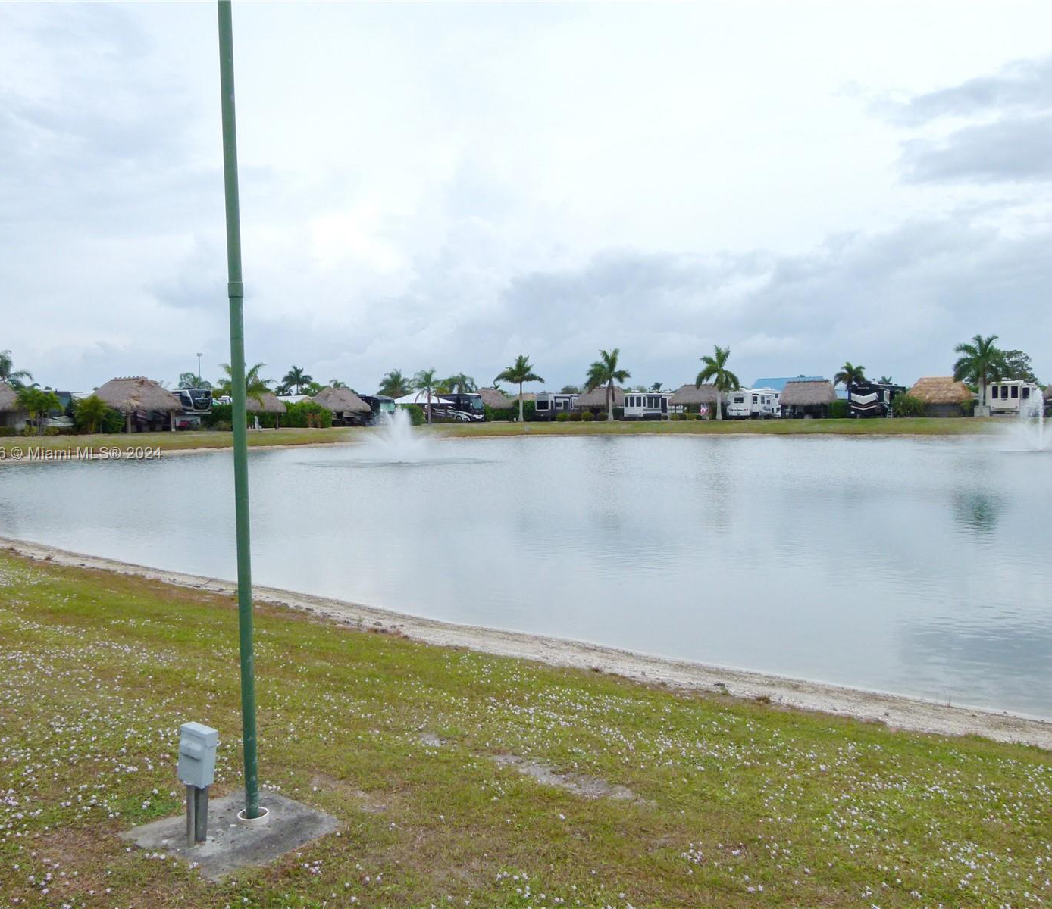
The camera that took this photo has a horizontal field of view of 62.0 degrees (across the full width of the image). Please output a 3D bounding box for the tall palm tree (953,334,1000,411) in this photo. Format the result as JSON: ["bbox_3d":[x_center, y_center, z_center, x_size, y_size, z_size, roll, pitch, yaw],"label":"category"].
[{"bbox_3d":[44.420,-7.720,86.000,4.600,8.190,4.600,1,3,27],"label":"tall palm tree"}]

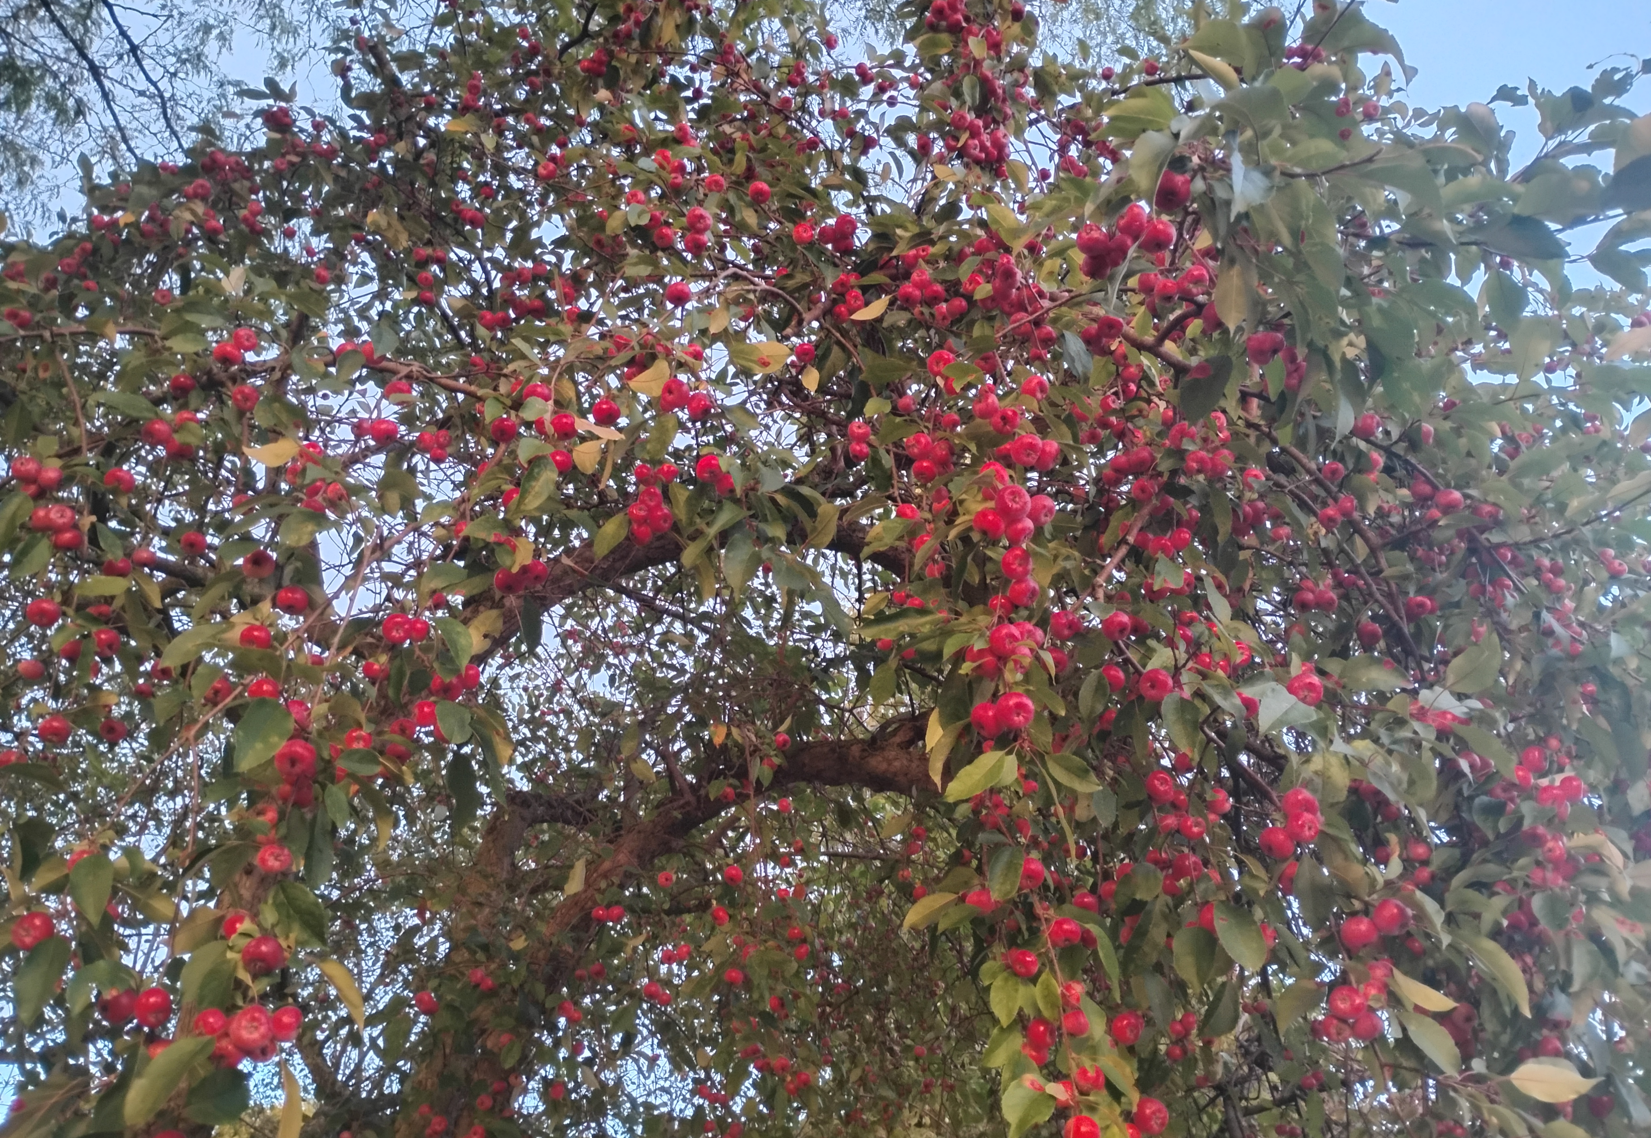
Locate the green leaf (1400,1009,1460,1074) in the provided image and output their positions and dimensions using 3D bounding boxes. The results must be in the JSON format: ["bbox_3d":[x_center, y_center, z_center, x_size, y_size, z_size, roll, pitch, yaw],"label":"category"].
[{"bbox_3d":[0.421,0.330,0.930,0.011,0.051,0.023,0,-47,-48],"label":"green leaf"}]

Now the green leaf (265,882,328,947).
[{"bbox_3d":[-0.367,0.239,0.930,0.055,0.037,0.015,55,-26,-12],"label":"green leaf"}]

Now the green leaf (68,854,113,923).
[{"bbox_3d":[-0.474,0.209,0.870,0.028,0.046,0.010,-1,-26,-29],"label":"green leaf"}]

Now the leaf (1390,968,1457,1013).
[{"bbox_3d":[0.469,0.331,1.050,0.059,0.026,0.016,31,23,29],"label":"leaf"}]

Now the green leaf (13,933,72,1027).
[{"bbox_3d":[-0.527,0.277,0.900,0.032,0.063,0.014,19,-24,-24],"label":"green leaf"}]

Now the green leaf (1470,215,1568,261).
[{"bbox_3d":[0.432,-0.204,0.830,0.058,0.011,0.023,28,-52,19],"label":"green leaf"}]

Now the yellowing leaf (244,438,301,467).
[{"bbox_3d":[-0.525,-0.110,1.270,0.051,0.015,0.028,-21,-43,-20],"label":"yellowing leaf"}]

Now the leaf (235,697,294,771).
[{"bbox_3d":[-0.359,0.105,0.850,0.033,0.048,0.010,24,-25,-19],"label":"leaf"}]

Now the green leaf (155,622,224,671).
[{"bbox_3d":[-0.554,0.067,1.170,0.066,0.014,0.030,-36,-43,-23],"label":"green leaf"}]

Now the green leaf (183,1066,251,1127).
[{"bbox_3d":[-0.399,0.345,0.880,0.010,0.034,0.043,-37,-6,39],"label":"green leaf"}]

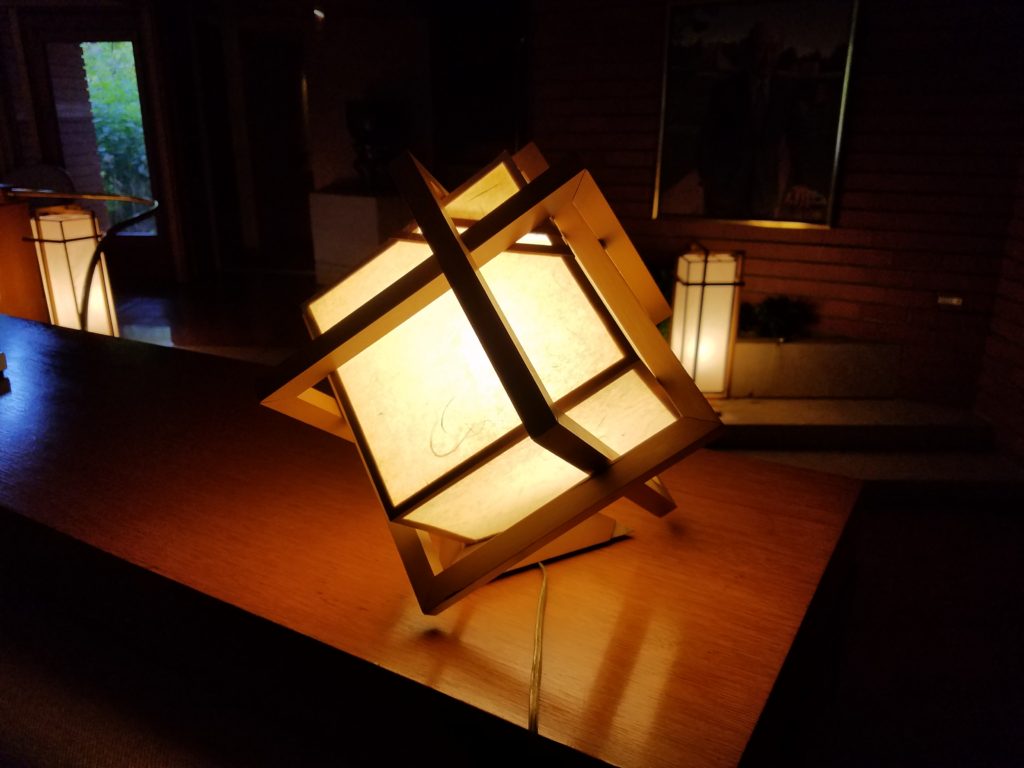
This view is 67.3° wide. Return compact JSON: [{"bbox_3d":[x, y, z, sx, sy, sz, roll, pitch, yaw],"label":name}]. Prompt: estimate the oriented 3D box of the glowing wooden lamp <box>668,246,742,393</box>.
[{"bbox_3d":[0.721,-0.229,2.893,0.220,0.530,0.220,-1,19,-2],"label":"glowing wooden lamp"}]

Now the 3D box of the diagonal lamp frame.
[{"bbox_3d":[-0.004,-0.004,0.781,0.342,0.342,0.342,36,22,-59],"label":"diagonal lamp frame"}]

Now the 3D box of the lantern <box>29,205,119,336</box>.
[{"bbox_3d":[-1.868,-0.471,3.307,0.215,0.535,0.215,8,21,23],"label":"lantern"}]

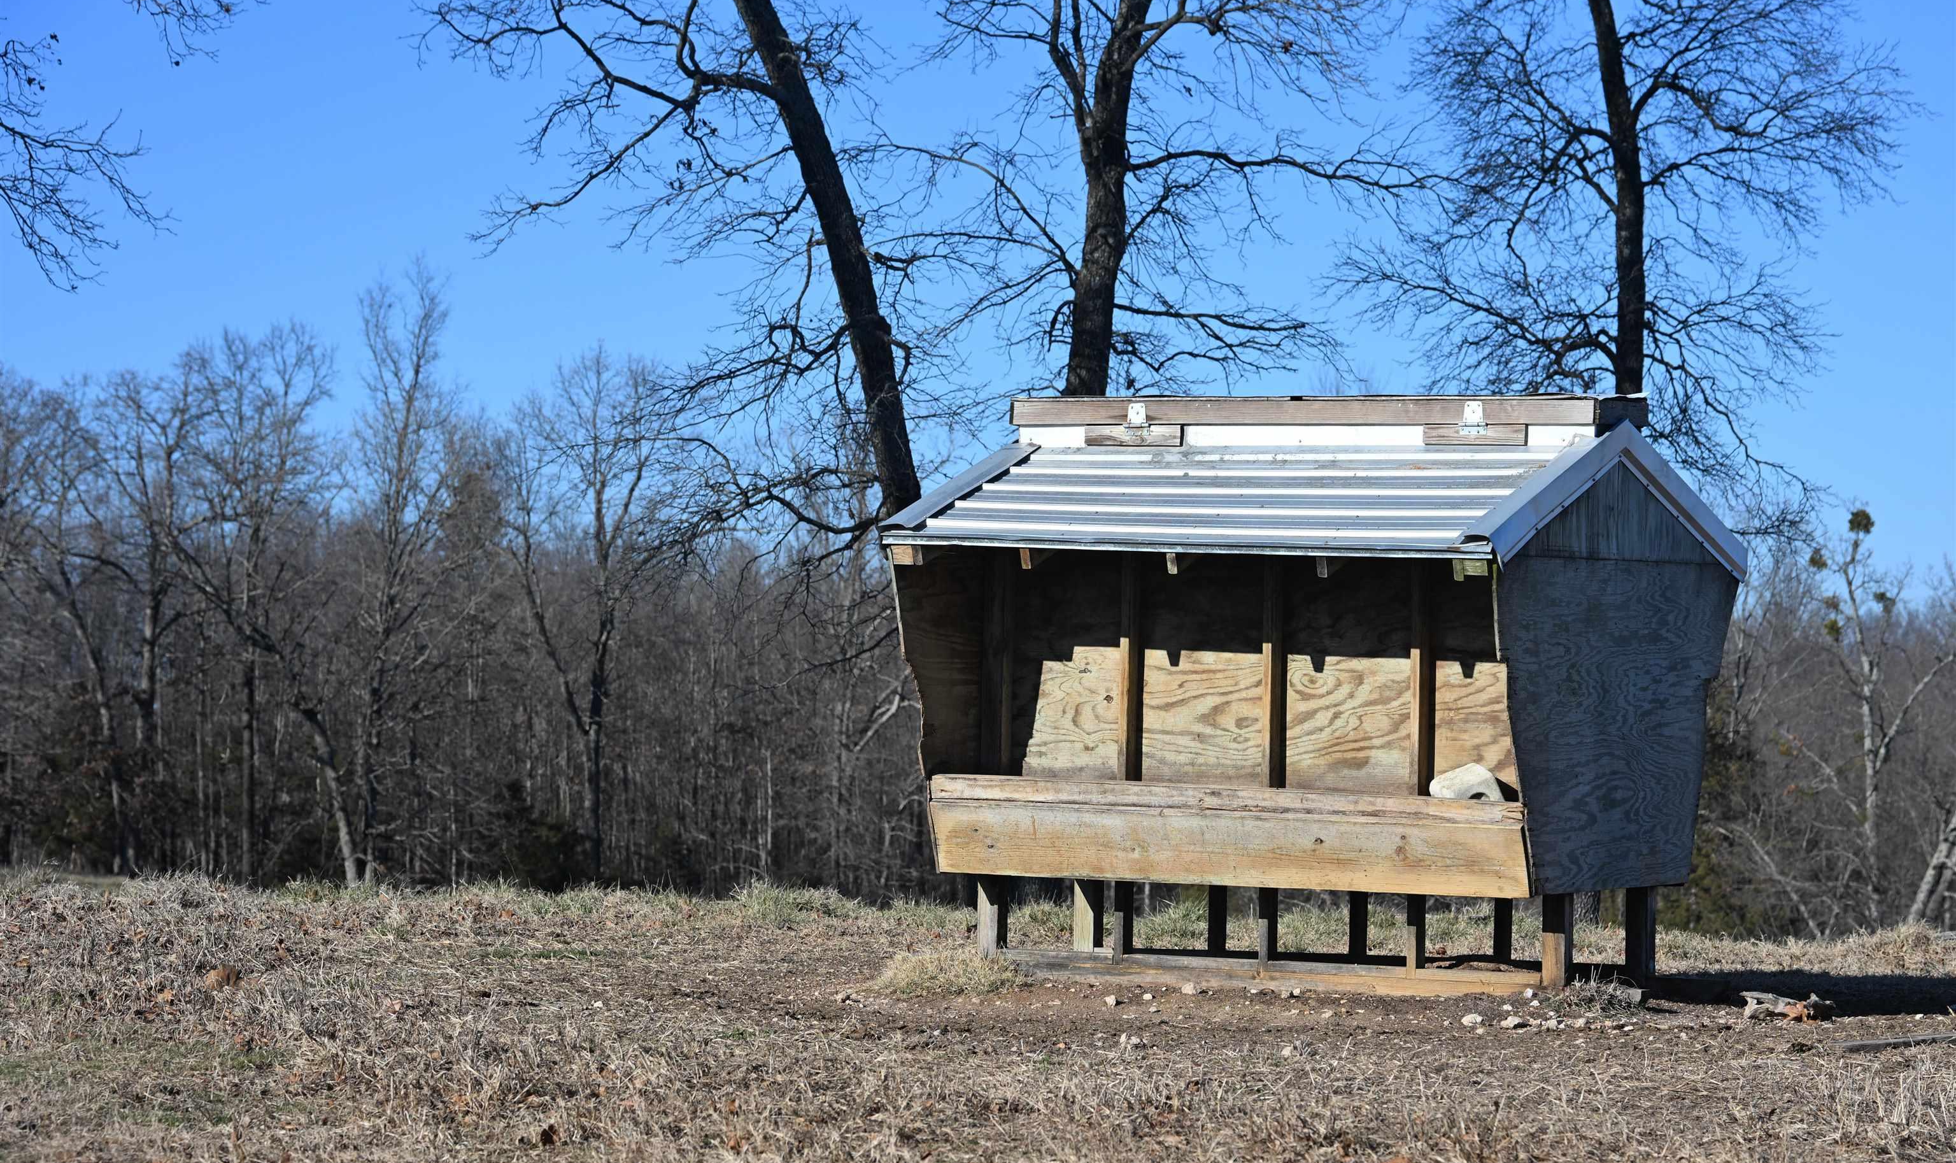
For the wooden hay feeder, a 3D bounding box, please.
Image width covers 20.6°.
[{"bbox_3d":[1.319,0.391,20.699,2.515,2.230,2.580,1,-1,28],"label":"wooden hay feeder"}]

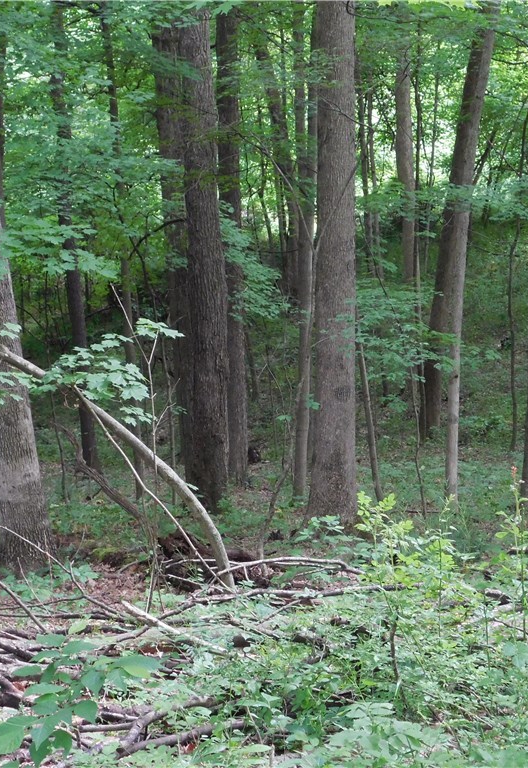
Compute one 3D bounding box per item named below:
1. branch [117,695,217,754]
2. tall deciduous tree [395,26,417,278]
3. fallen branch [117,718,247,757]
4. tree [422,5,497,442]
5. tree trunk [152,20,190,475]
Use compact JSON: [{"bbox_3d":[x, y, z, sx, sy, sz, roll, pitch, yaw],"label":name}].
[{"bbox_3d":[-0.386,1.393,8.075,0.120,0.160,0.830,1,1,25],"label":"branch"},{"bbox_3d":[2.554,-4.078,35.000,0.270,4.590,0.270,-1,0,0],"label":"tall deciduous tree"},{"bbox_3d":[-0.320,1.417,7.825,0.070,0.080,0.734,1,2,41],"label":"fallen branch"},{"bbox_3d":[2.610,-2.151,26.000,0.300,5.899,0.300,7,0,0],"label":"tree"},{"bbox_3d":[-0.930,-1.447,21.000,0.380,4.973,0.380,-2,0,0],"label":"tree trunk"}]

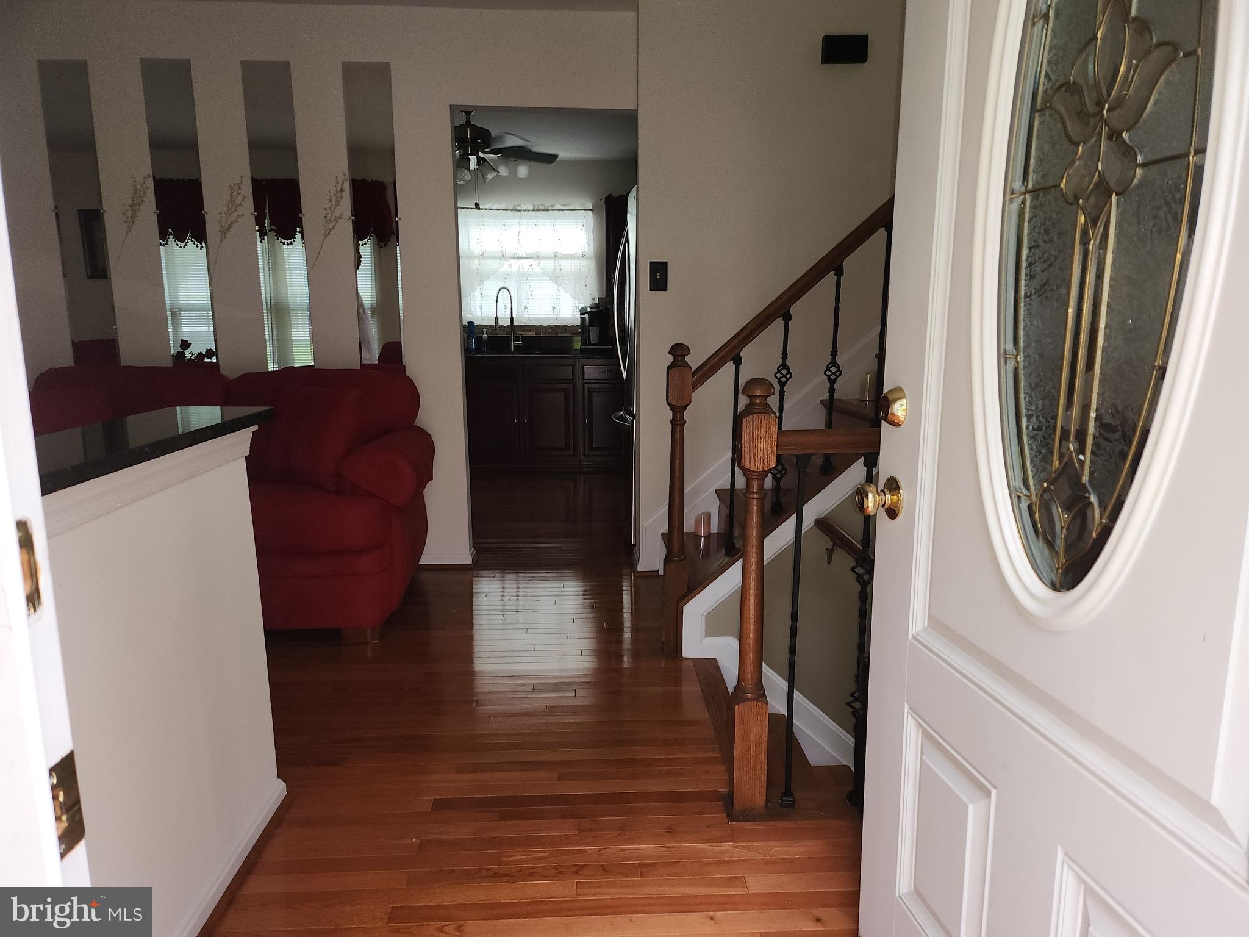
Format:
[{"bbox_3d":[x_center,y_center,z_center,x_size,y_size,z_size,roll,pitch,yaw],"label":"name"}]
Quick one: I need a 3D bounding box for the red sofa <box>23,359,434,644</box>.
[{"bbox_3d":[-1.577,0.098,3.416,1.680,0.970,0.850,-1,10,-2],"label":"red sofa"}]

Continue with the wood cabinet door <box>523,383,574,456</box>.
[{"bbox_3d":[-0.567,-0.359,6.456,0.384,0.542,0.020,-1,10,-3],"label":"wood cabinet door"}]

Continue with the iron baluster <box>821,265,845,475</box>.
[{"bbox_3d":[0.704,-0.324,2.911,0.056,0.702,0.056,-1,10,-2],"label":"iron baluster"}]

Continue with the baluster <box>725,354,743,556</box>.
[{"bbox_3d":[0.376,-0.039,2.949,0.033,0.697,0.033,-1,10,-2],"label":"baluster"}]

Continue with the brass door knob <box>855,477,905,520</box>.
[{"bbox_3d":[0.390,0.047,1.339,0.057,0.066,0.066,-2,10,-9],"label":"brass door knob"}]

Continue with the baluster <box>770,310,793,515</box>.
[{"bbox_3d":[0.533,-0.182,2.930,0.056,0.696,0.056,-1,10,-2],"label":"baluster"}]

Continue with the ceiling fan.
[{"bbox_3d":[-0.958,-1.983,5.346,1.300,0.447,1.300,-1,10,-2],"label":"ceiling fan"}]

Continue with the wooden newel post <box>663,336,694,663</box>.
[{"bbox_3d":[0.184,0.115,2.969,0.080,1.080,0.080,-1,10,-2],"label":"wooden newel post"}]

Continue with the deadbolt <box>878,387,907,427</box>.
[{"bbox_3d":[0.405,-0.092,1.316,0.025,0.062,0.062,-2,10,-9],"label":"deadbolt"}]

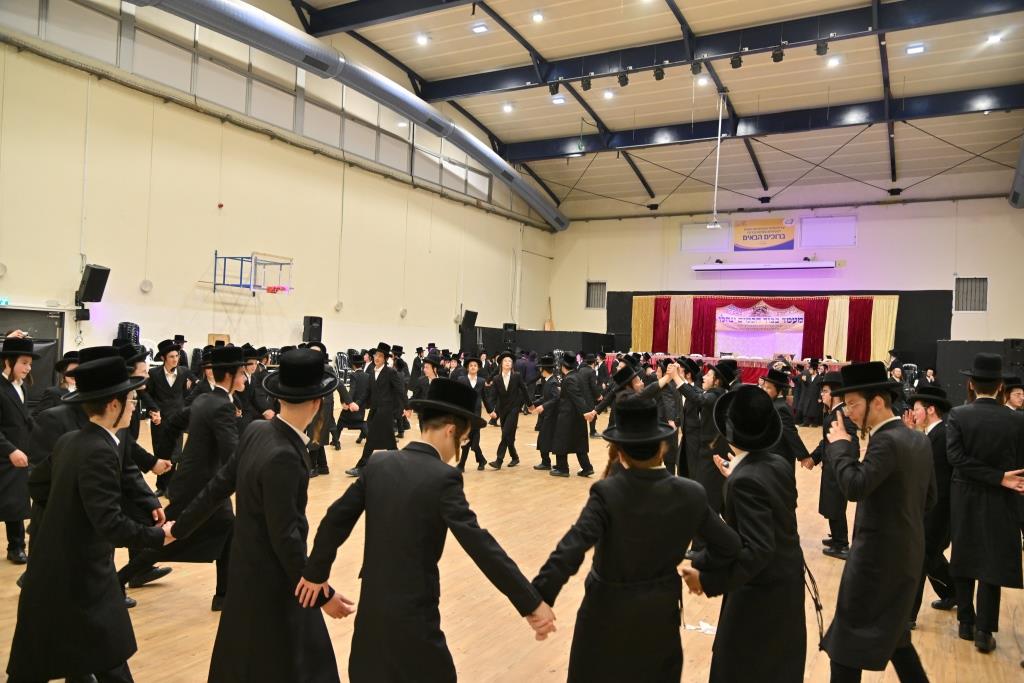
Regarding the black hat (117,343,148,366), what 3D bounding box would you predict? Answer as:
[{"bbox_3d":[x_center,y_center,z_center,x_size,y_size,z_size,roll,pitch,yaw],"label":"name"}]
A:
[{"bbox_3d":[-2.600,0.102,5.200,0.310,0.130,0.280,-13,3,-14],"label":"black hat"}]

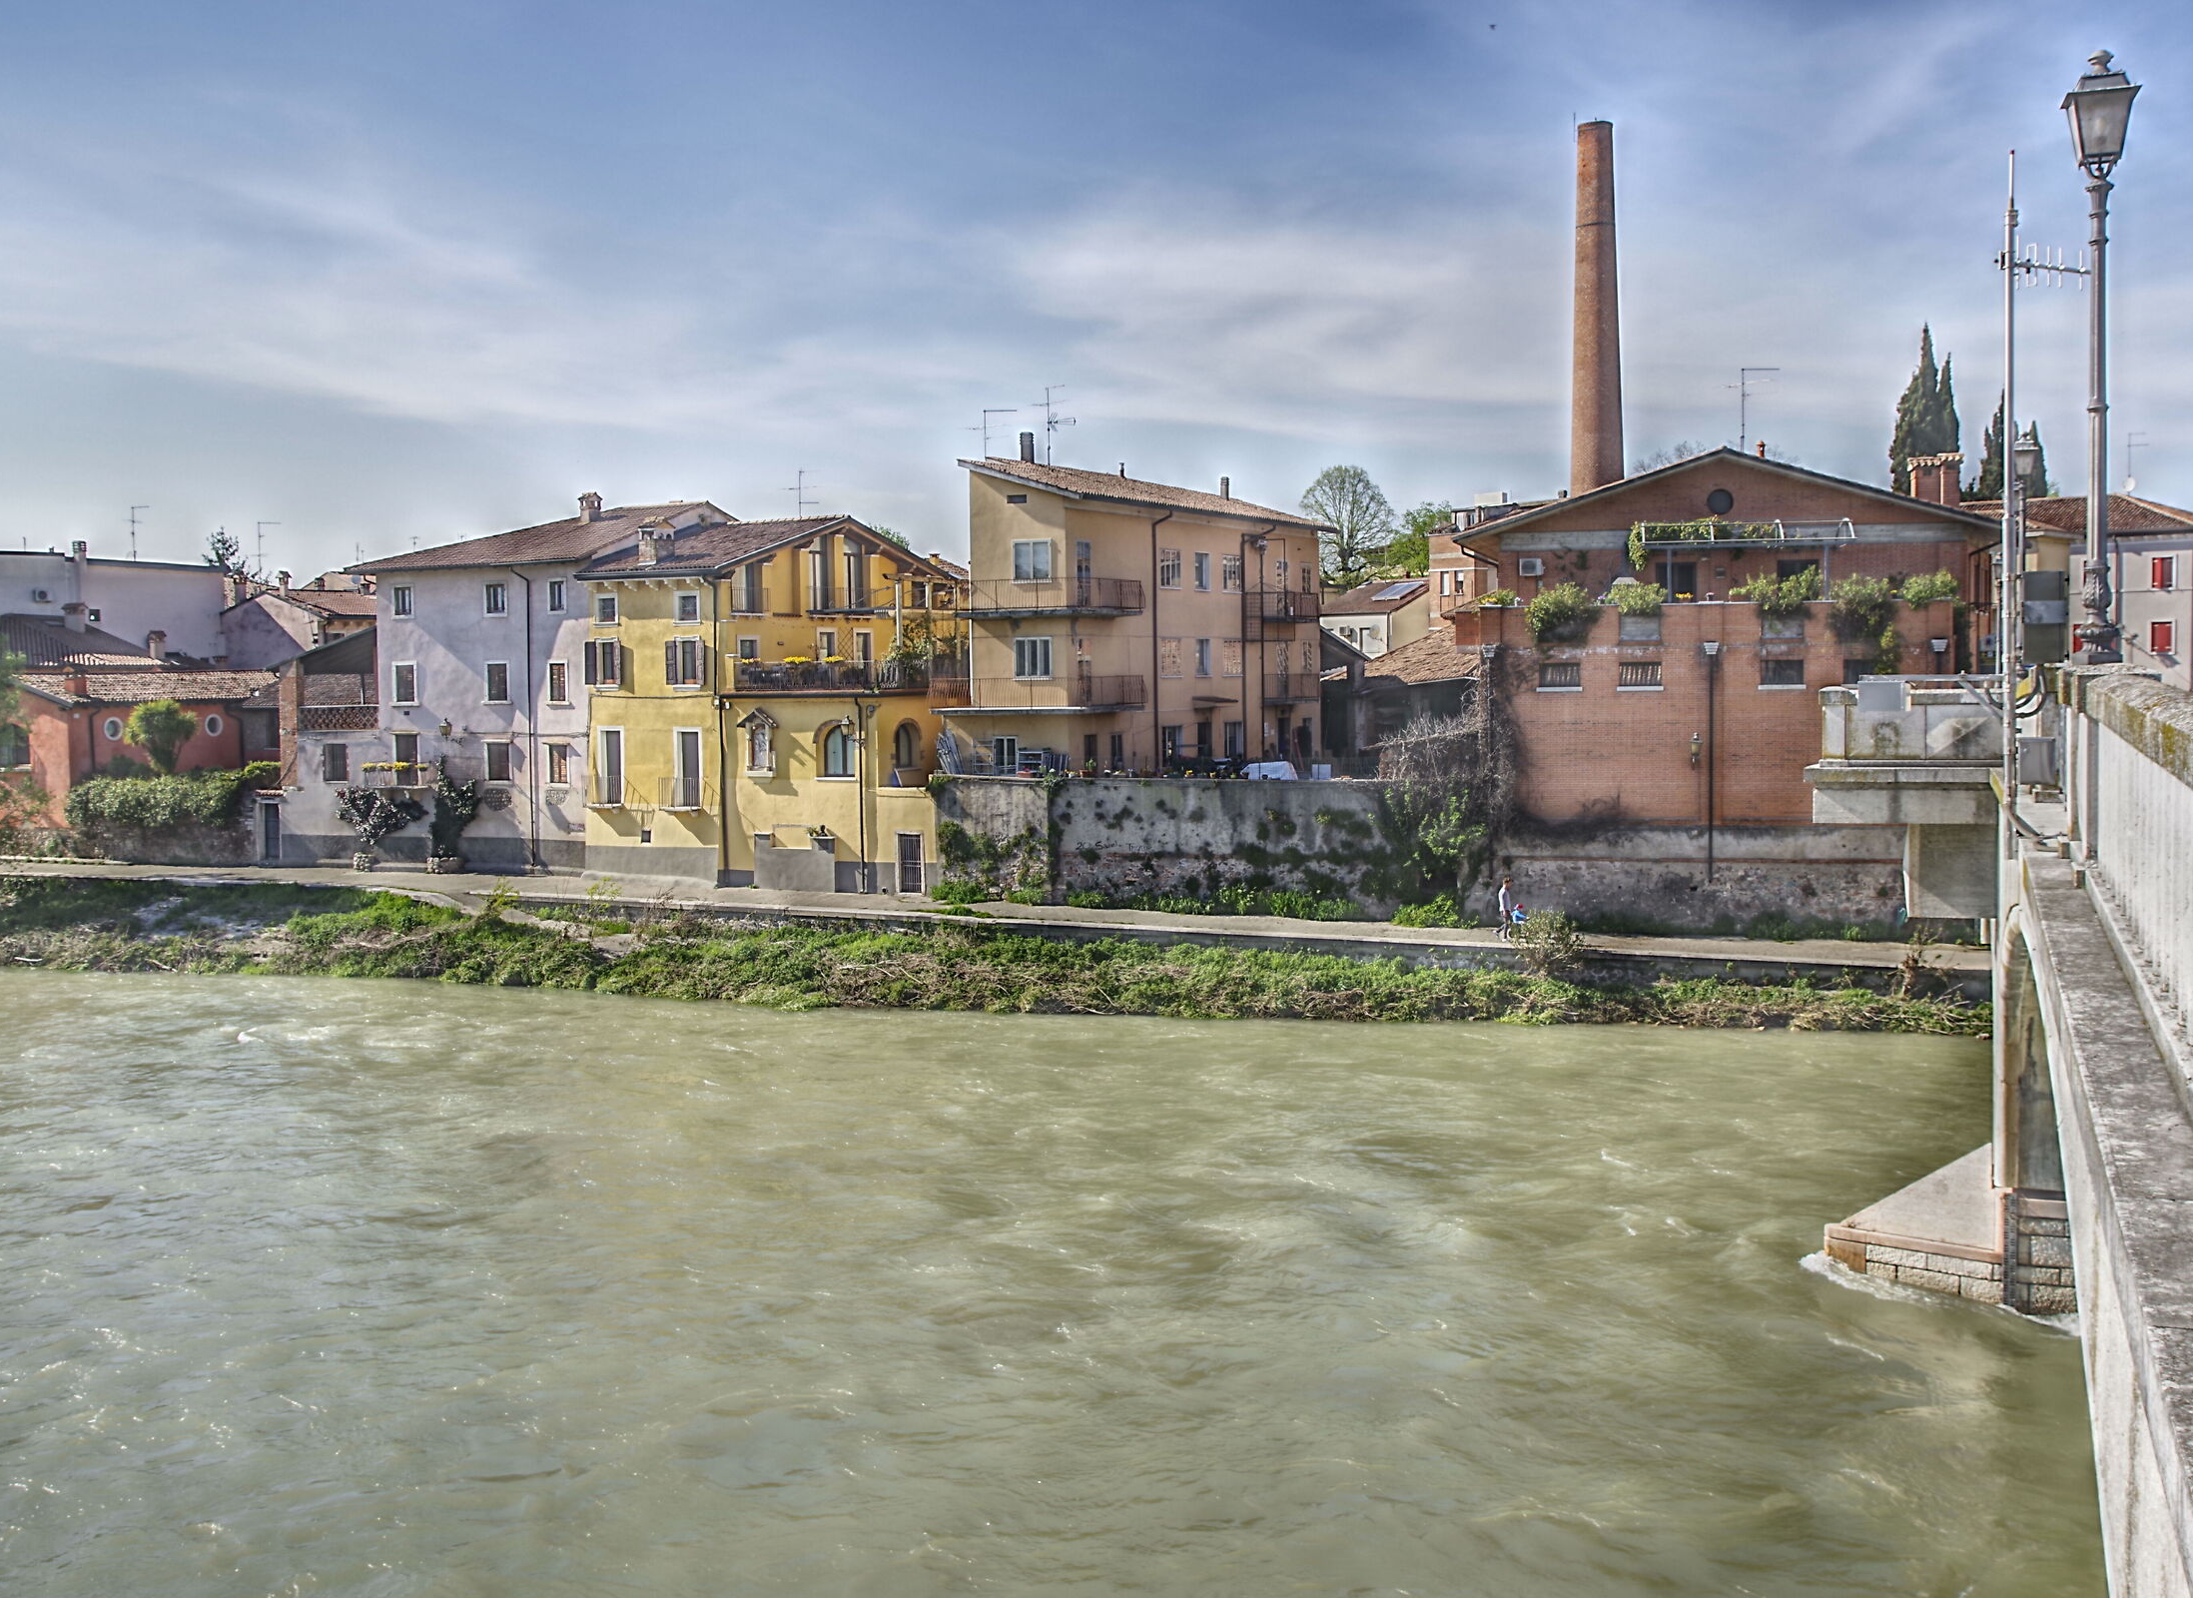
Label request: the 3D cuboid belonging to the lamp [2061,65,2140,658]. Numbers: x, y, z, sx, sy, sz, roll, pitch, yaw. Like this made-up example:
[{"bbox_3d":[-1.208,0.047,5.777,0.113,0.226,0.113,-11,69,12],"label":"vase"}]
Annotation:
[{"bbox_3d":[5.867,-2.583,12.884,0.400,3.580,0.400,0,3,15],"label":"lamp"}]

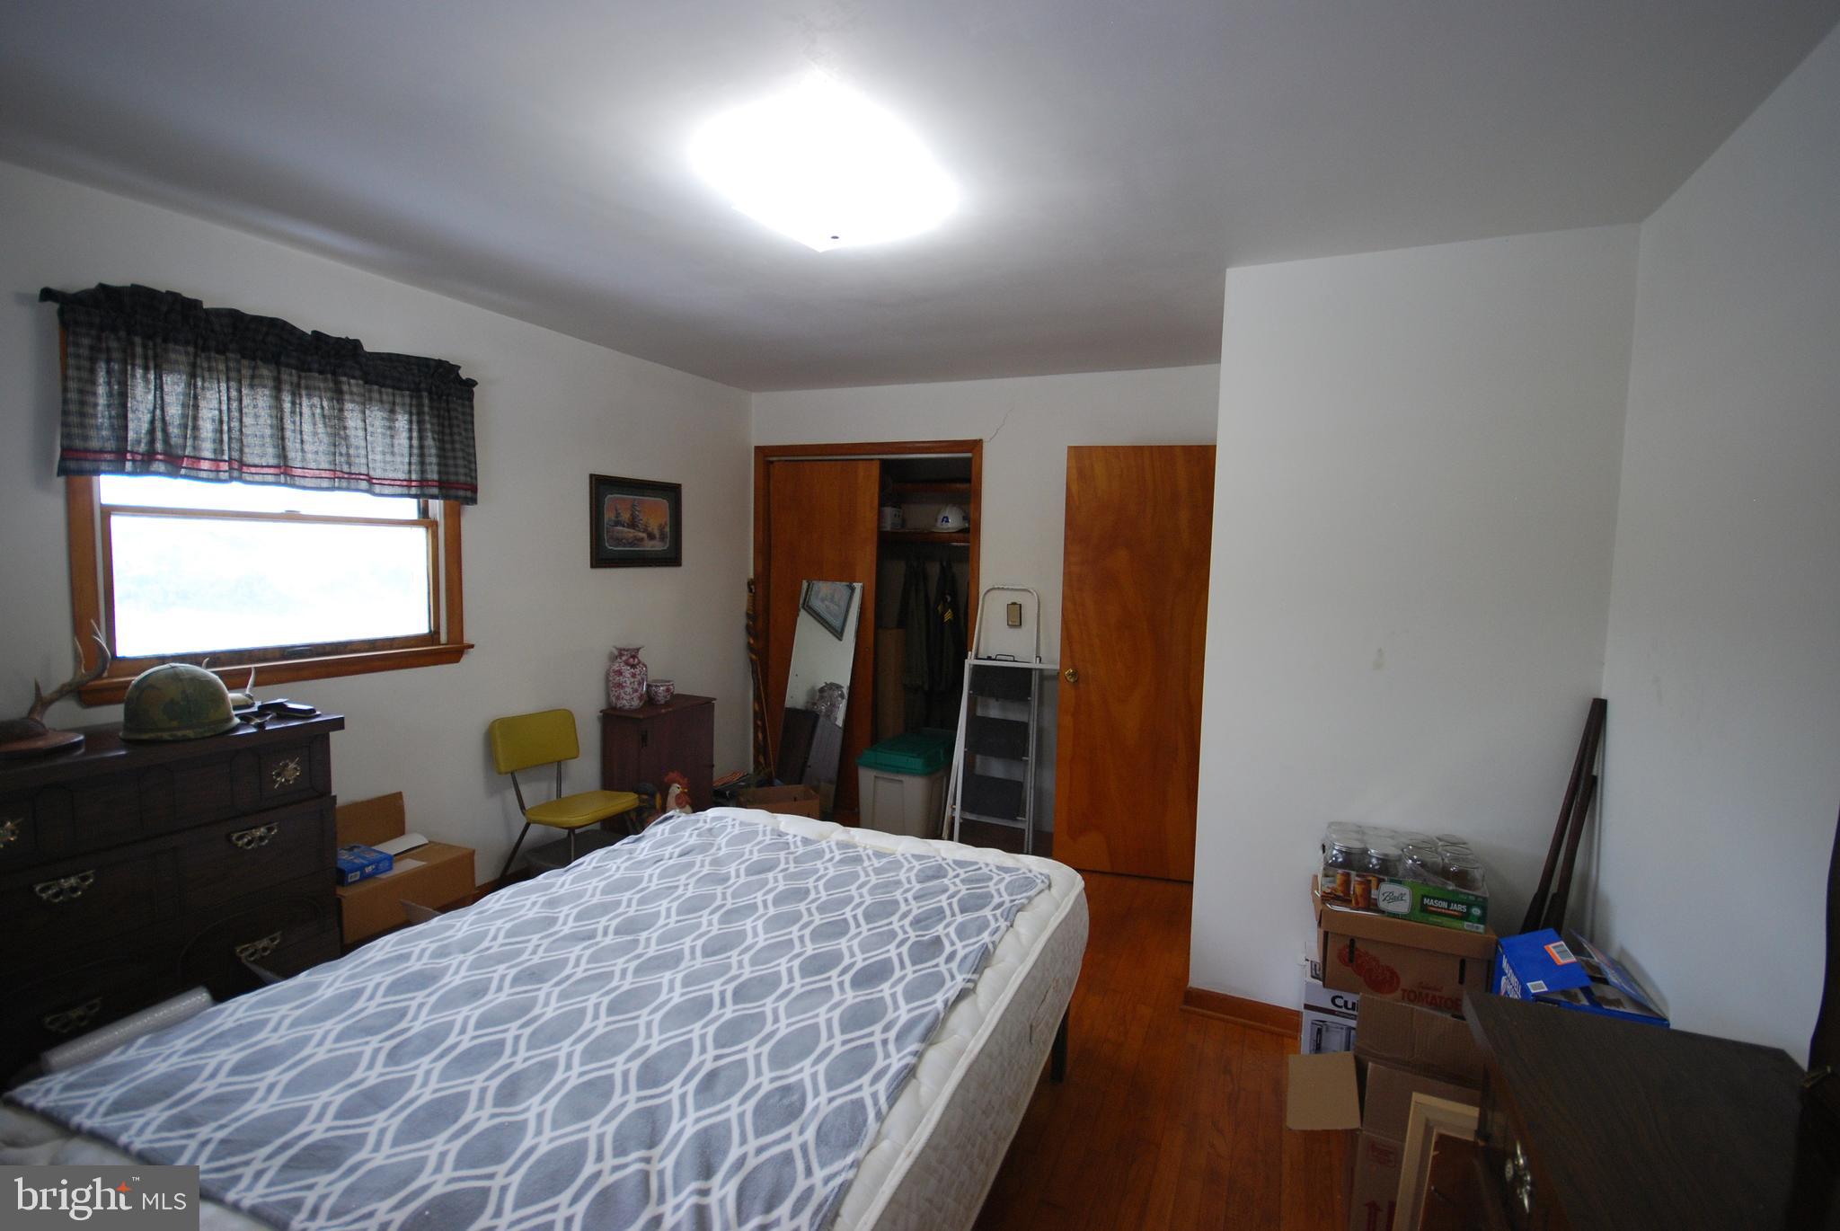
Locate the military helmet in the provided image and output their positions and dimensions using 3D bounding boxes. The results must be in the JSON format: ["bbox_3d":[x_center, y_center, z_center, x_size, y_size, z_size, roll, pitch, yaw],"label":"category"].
[{"bbox_3d":[-2.010,0.217,2.090,0.280,0.180,0.240,4,5,25],"label":"military helmet"}]

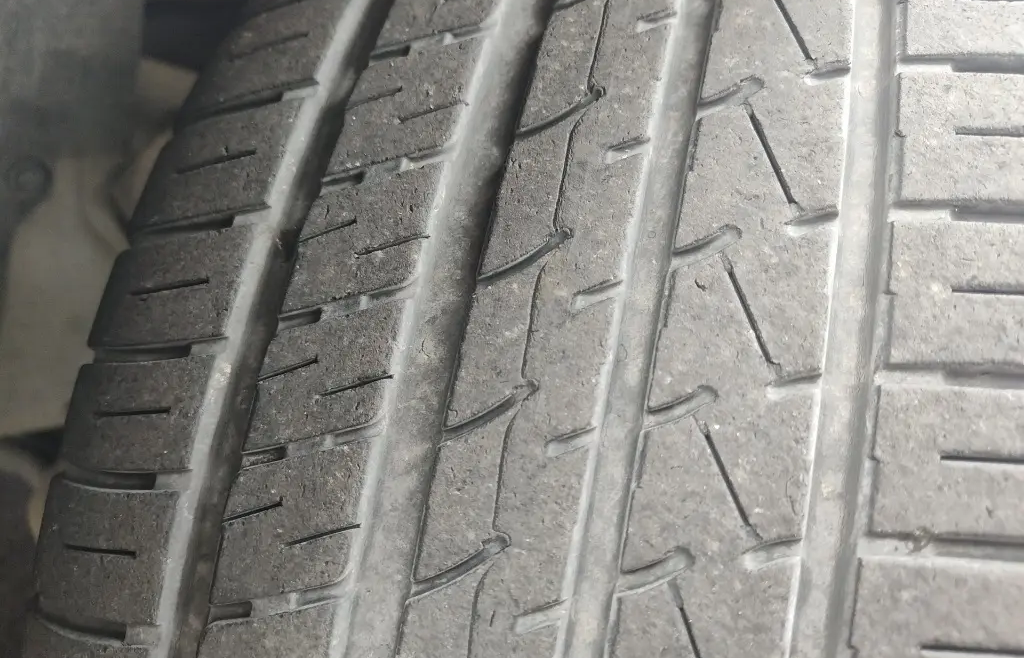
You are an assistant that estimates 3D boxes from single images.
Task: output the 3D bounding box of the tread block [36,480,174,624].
[{"bbox_3d":[-0.083,0.045,0.141,0.042,0.032,0.008,9,-3,25],"label":"tread block"}]

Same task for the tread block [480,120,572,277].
[{"bbox_3d":[0.005,-0.024,0.133,0.013,0.034,0.007,9,-17,15],"label":"tread block"}]

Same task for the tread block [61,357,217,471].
[{"bbox_3d":[-0.079,0.018,0.147,0.039,0.024,0.009,1,-11,24],"label":"tread block"}]

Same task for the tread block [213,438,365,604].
[{"bbox_3d":[-0.041,0.037,0.129,0.032,0.029,0.007,-5,-10,16],"label":"tread block"}]

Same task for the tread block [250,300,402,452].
[{"bbox_3d":[-0.035,0.010,0.133,0.031,0.027,0.007,-3,-14,16],"label":"tread block"}]

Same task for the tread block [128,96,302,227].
[{"bbox_3d":[-0.065,-0.036,0.155,0.039,0.033,0.008,6,-18,24],"label":"tread block"}]

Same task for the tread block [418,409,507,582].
[{"bbox_3d":[-0.007,0.030,0.121,0.013,0.031,0.007,9,-8,15],"label":"tread block"}]

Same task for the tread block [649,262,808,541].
[{"bbox_3d":[0.038,0.011,0.118,0.027,0.047,0.007,10,-12,10],"label":"tread block"}]

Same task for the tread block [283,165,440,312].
[{"bbox_3d":[-0.029,-0.017,0.138,0.027,0.035,0.007,9,-15,15],"label":"tread block"}]

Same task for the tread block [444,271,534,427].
[{"bbox_3d":[-0.002,0.004,0.126,0.014,0.031,0.007,10,-12,13],"label":"tread block"}]

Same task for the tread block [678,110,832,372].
[{"bbox_3d":[0.044,-0.017,0.124,0.027,0.050,0.007,10,-17,11],"label":"tread block"}]

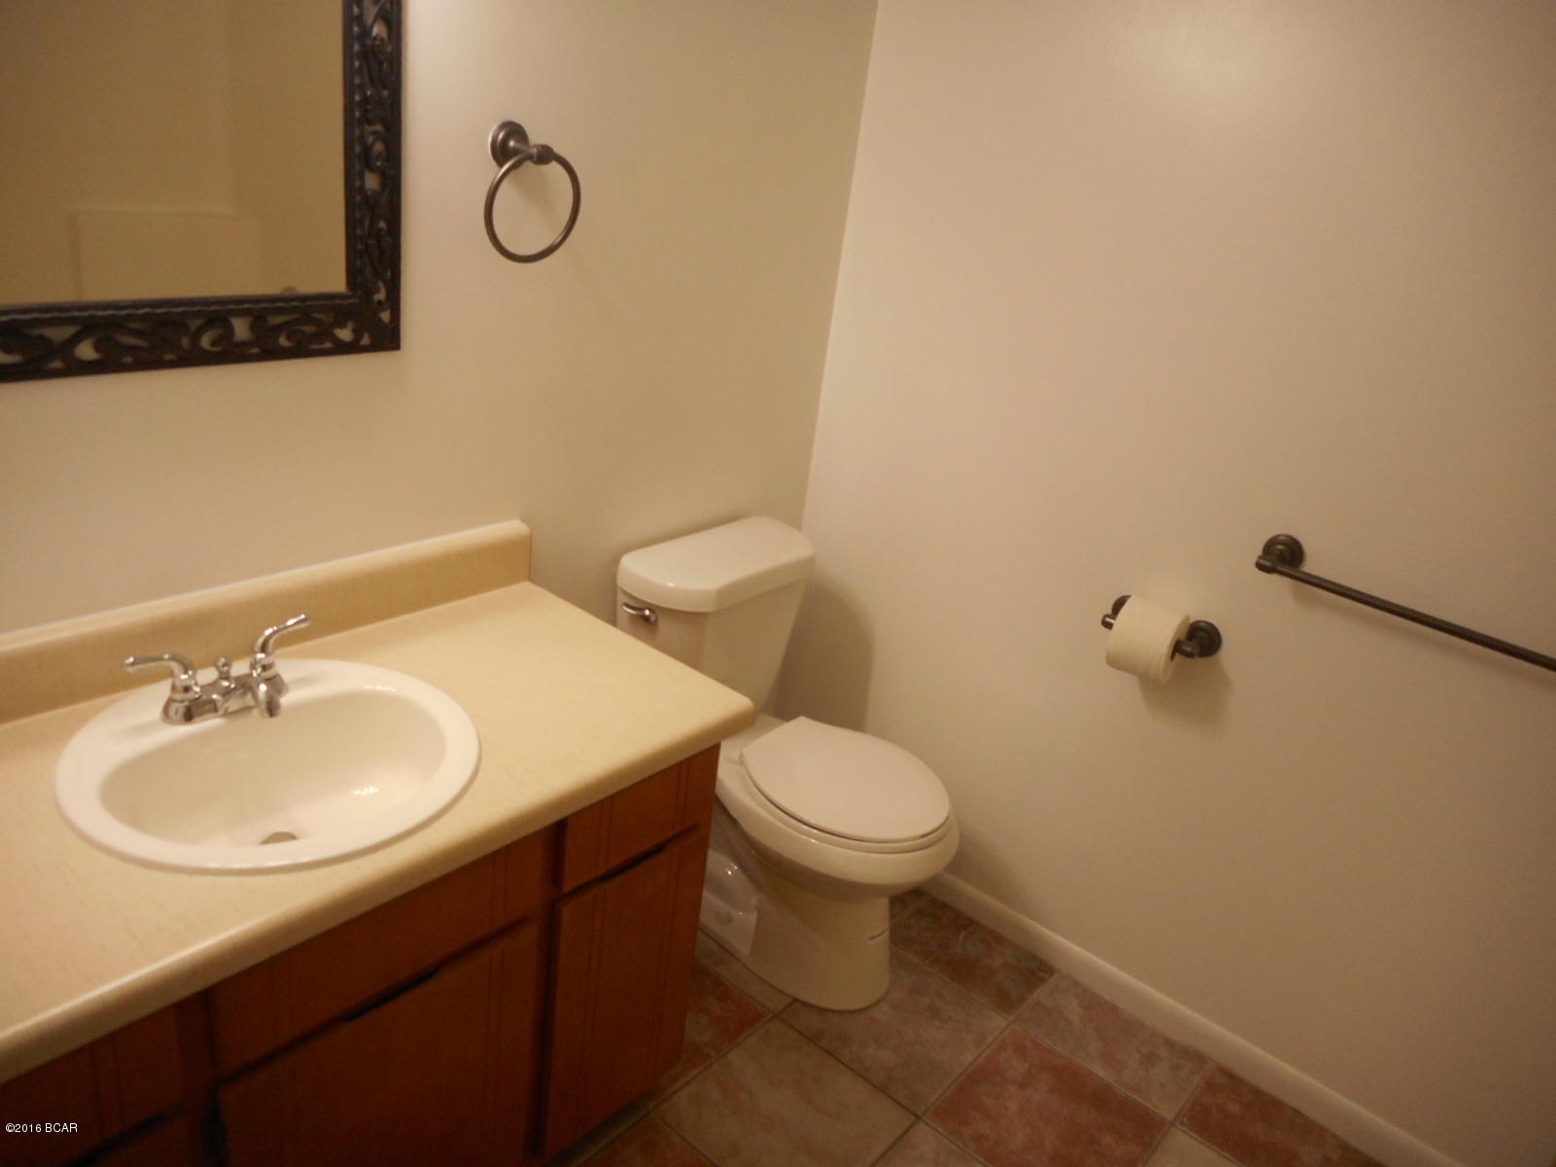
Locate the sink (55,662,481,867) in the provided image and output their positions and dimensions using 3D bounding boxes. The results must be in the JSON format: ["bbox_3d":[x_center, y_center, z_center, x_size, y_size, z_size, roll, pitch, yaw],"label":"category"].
[{"bbox_3d":[-0.628,0.283,1.433,0.485,0.185,0.475,24,28,34],"label":"sink"}]

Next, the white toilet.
[{"bbox_3d":[0.032,0.388,2.232,0.707,0.797,0.452,24,28,34],"label":"white toilet"}]

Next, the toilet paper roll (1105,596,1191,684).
[{"bbox_3d":[0.674,0.105,2.039,0.104,0.126,0.126,24,28,34],"label":"toilet paper roll"}]

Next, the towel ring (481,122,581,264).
[{"bbox_3d":[-0.380,-0.581,1.675,0.079,0.197,0.170,24,28,34],"label":"towel ring"}]

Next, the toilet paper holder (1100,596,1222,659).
[{"bbox_3d":[0.691,0.089,2.055,0.205,0.072,0.084,24,28,34],"label":"toilet paper holder"}]

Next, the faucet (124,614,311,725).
[{"bbox_3d":[-0.679,0.129,1.431,0.165,0.098,0.228,24,28,34],"label":"faucet"}]

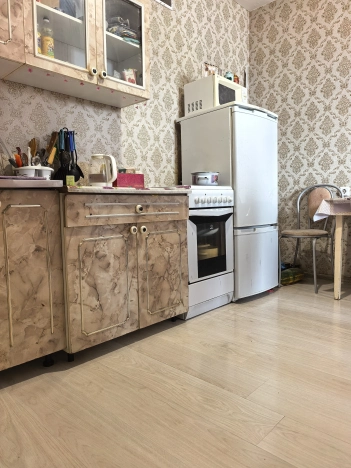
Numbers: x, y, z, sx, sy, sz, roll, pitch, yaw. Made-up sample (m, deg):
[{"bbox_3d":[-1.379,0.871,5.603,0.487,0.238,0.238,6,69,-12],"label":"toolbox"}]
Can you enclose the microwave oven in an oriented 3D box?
[{"bbox_3d":[0.344,-1.100,2.741,0.460,0.270,0.330,-6,7,-45],"label":"microwave oven"}]

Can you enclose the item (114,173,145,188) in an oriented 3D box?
[{"bbox_3d":[-0.278,-0.318,1.965,0.160,0.100,0.080,-4,5,-27],"label":"item"}]

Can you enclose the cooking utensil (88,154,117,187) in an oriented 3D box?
[{"bbox_3d":[-0.427,-0.366,1.913,0.185,0.205,0.140,2,6,30],"label":"cooking utensil"}]

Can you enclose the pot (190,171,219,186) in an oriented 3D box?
[{"bbox_3d":[0.217,-0.398,2.426,0.205,0.125,0.240,0,5,9],"label":"pot"}]

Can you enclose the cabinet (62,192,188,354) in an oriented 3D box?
[{"bbox_3d":[-0.394,0.148,1.944,0.800,0.800,0.570,-6,7,-45],"label":"cabinet"}]

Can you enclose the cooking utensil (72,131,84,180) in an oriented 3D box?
[{"bbox_3d":[-0.571,-0.465,1.917,0.055,0.285,0.070,0,5,17],"label":"cooking utensil"}]

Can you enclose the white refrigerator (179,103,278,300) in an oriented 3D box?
[{"bbox_3d":[0.451,-0.240,2.771,0.600,1.455,0.630,-6,7,-43],"label":"white refrigerator"}]

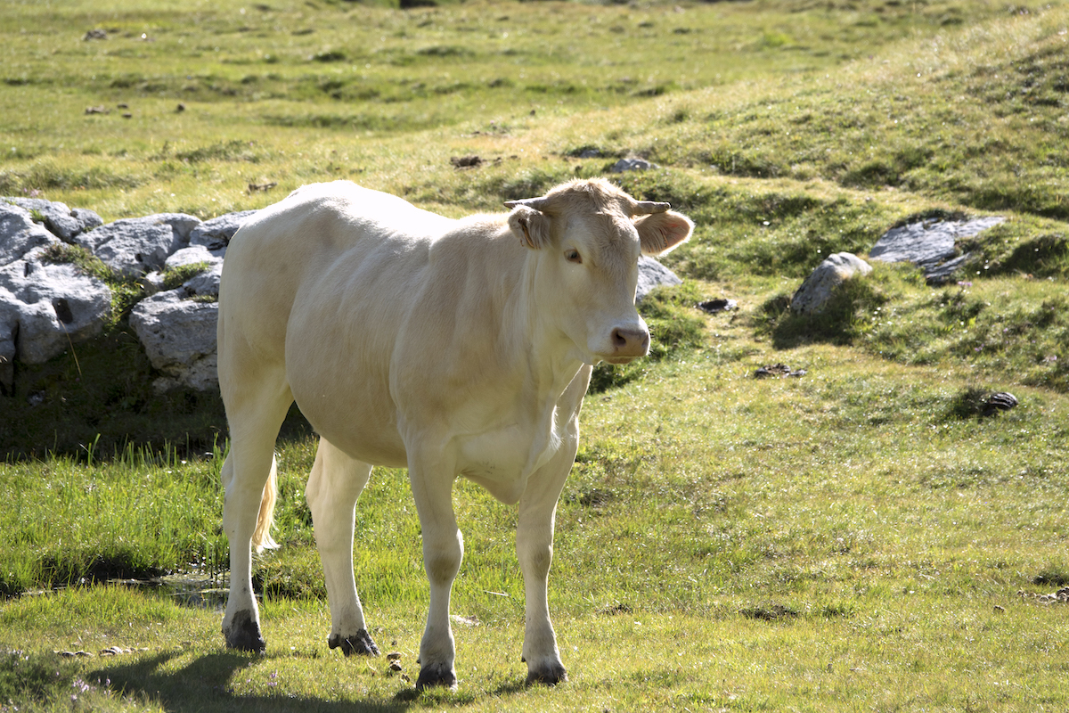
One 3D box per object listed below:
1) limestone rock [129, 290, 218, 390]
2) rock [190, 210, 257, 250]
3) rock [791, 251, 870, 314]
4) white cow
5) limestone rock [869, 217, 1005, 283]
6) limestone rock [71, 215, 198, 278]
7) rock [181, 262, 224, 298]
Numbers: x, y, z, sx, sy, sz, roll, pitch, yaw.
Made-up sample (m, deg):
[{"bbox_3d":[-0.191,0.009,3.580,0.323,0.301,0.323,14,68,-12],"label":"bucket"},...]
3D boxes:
[{"bbox_3d":[-1.340,-0.063,30.200,0.440,0.390,0.400,0,3,0],"label":"limestone rock"},{"bbox_3d":[-1.207,-0.506,31.700,0.360,0.170,0.320,0,3,0],"label":"rock"},{"bbox_3d":[1.268,-0.307,33.800,0.360,0.290,0.320,0,3,0],"label":"rock"},{"bbox_3d":[-0.203,0.187,21.293,0.580,1.370,1.830,-2,4,-32],"label":"white cow"},{"bbox_3d":[1.798,-0.476,35.300,0.620,0.310,0.500,0,3,0],"label":"limestone rock"},{"bbox_3d":[-1.576,-0.443,31.300,0.500,0.270,0.400,0,3,0],"label":"limestone rock"},{"bbox_3d":[-1.266,-0.296,30.700,0.240,0.150,0.220,0,3,0],"label":"rock"}]

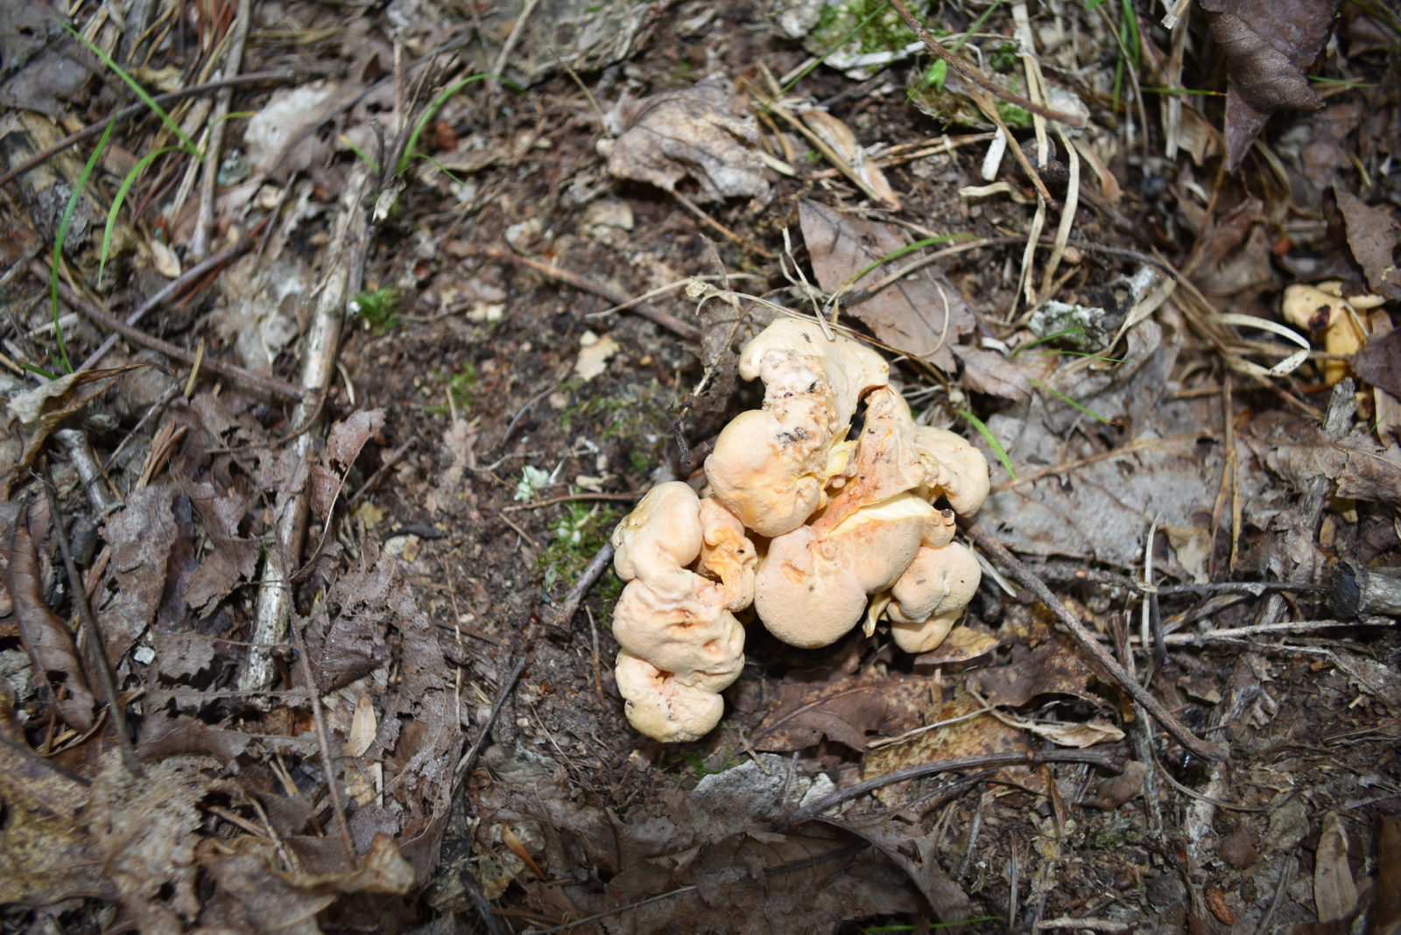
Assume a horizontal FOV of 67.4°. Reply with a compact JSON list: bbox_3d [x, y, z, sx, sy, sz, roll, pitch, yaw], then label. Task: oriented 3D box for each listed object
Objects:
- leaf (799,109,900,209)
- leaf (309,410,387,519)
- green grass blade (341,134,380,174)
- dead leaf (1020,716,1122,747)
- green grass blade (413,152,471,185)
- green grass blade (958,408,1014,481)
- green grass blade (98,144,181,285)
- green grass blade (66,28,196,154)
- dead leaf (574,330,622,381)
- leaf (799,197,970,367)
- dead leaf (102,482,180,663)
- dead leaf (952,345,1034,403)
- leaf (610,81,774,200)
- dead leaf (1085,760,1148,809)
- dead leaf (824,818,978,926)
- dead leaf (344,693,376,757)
[{"bbox_3d":[0.089,-0.180,0.609,0.014,0.012,0.088,-30,63,-17],"label":"leaf"},{"bbox_3d":[-0.169,-0.006,0.493,0.020,0.022,0.053,25,61,15],"label":"leaf"},{"bbox_3d":[-0.194,-0.177,0.598,0.021,0.017,0.007,25,61,15],"label":"green grass blade"},{"bbox_3d":[0.152,0.109,0.429,0.043,0.011,0.011,3,58,2],"label":"dead leaf"},{"bbox_3d":[-0.143,-0.159,0.569,0.040,0.012,0.011,35,63,21],"label":"green grass blade"},{"bbox_3d":[0.128,-0.012,0.469,0.006,0.012,0.045,-24,59,-15],"label":"green grass blade"},{"bbox_3d":[-0.300,-0.140,0.563,0.014,0.039,0.084,27,62,16],"label":"green grass blade"},{"bbox_3d":[-0.324,-0.213,0.596,0.087,0.047,0.010,34,64,19],"label":"green grass blade"},{"bbox_3d":[-0.055,-0.059,0.539,0.020,0.007,0.028,28,62,16],"label":"dead leaf"},{"bbox_3d":[0.089,-0.097,0.531,0.128,0.018,0.058,37,63,22],"label":"leaf"},{"bbox_3d":[-0.234,0.040,0.439,0.031,0.014,0.087,-15,57,-10],"label":"dead leaf"},{"bbox_3d":[0.137,-0.045,0.496,0.039,0.011,0.031,7,56,5],"label":"dead leaf"},{"bbox_3d":[-0.007,-0.173,0.573,0.090,0.035,0.078,0,56,0],"label":"leaf"},{"bbox_3d":[0.155,0.118,0.393,0.032,0.009,0.013,-26,60,-16],"label":"dead leaf"},{"bbox_3d":[0.080,0.147,0.401,0.064,0.016,0.024,36,65,20],"label":"dead leaf"},{"bbox_3d":[-0.129,0.099,0.404,0.010,0.005,0.025,-1,56,-1],"label":"dead leaf"}]

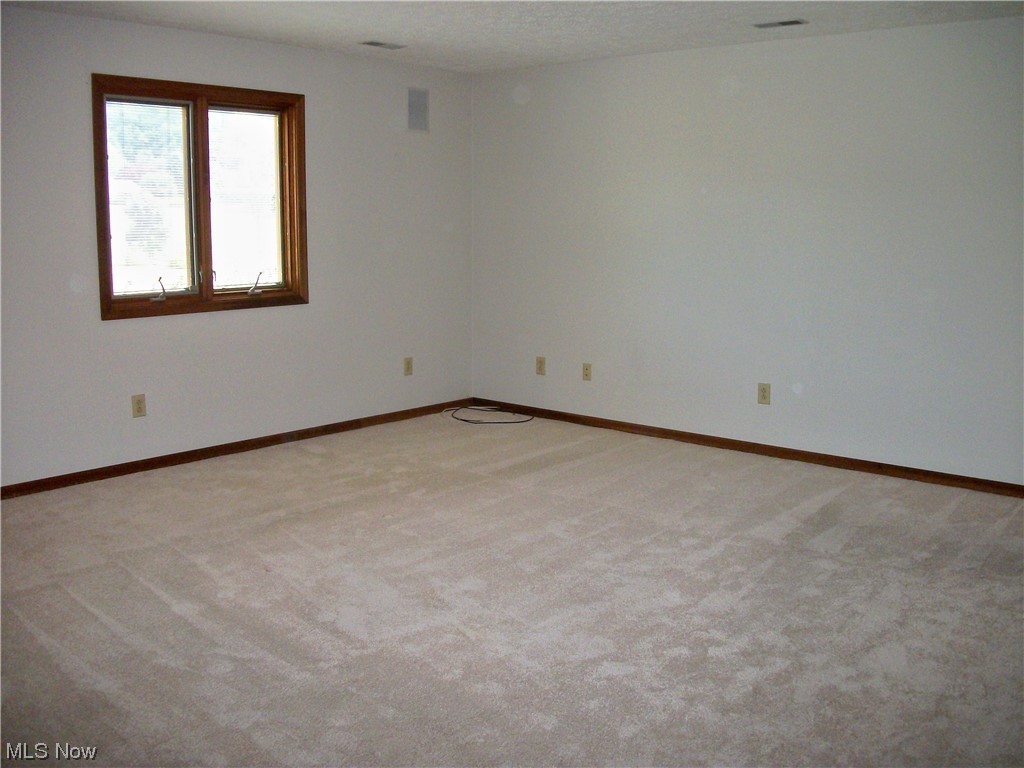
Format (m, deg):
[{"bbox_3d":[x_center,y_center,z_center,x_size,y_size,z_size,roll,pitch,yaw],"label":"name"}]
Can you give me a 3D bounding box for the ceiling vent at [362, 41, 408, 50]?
[{"bbox_3d":[-0.763,-2.005,5.636,0.125,0.020,0.285,9,13,40],"label":"ceiling vent"}]

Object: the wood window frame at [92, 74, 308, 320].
[{"bbox_3d":[-1.744,-1.052,5.440,0.110,1.265,1.350,9,13,40],"label":"wood window frame"}]

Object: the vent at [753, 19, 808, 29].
[{"bbox_3d":[1.398,-1.865,4.929,0.285,0.020,0.125,9,13,40],"label":"vent"}]

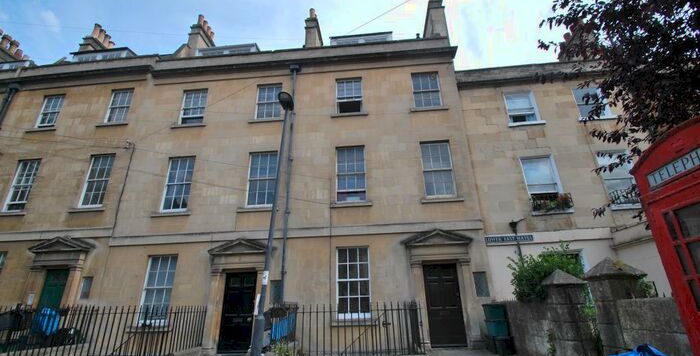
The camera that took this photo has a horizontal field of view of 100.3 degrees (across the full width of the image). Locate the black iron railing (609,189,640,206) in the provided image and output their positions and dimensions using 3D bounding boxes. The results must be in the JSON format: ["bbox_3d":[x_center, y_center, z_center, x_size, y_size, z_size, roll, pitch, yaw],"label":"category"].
[{"bbox_3d":[7.994,0.576,8.301,1.150,0.400,0.200,-4,-20,5],"label":"black iron railing"}]

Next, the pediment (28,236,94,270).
[{"bbox_3d":[-8.855,2.349,9.036,1.960,0.960,0.360,-3,-20,3],"label":"pediment"}]

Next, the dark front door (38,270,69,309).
[{"bbox_3d":[-9.082,3.866,8.861,0.920,2.120,0.090,-3,-20,3],"label":"dark front door"}]

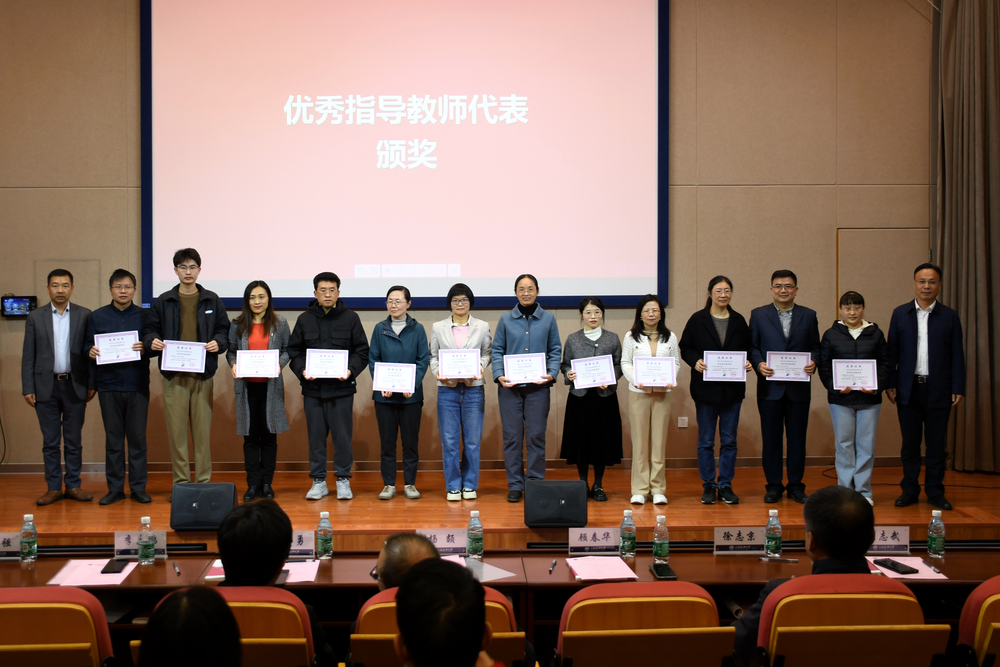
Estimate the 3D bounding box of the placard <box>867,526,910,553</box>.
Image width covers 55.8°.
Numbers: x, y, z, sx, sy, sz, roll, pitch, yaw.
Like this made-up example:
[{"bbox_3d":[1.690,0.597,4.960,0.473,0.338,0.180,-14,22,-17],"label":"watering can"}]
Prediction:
[{"bbox_3d":[1.520,0.819,3.739,0.205,0.109,0.060,0,1,-1],"label":"placard"}]

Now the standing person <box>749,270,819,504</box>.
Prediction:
[{"bbox_3d":[2.048,0.376,6.798,0.490,1.658,0.370,0,1,8],"label":"standing person"}]

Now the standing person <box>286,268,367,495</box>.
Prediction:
[{"bbox_3d":[-1.271,0.384,6.972,0.550,1.664,0.370,0,1,-2],"label":"standing person"}]

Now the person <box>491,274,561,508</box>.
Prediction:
[{"bbox_3d":[0.188,0.391,6.950,0.510,1.652,0.370,0,0,0],"label":"person"}]

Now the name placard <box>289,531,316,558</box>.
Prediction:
[{"bbox_3d":[-0.816,0.816,3.660,0.203,0.103,0.050,0,1,0],"label":"name placard"}]

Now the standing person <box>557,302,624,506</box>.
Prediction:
[{"bbox_3d":[0.675,0.473,6.970,0.470,1.487,0.370,0,0,3],"label":"standing person"}]

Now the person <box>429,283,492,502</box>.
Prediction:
[{"bbox_3d":[-0.291,0.430,6.950,0.470,1.589,0.360,0,1,0],"label":"person"}]

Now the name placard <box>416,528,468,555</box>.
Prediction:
[{"bbox_3d":[-0.223,0.809,3.660,0.203,0.102,0.050,0,1,0],"label":"name placard"}]

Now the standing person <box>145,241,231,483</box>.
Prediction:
[{"bbox_3d":[-2.306,0.296,6.980,0.610,1.845,0.370,0,0,-7],"label":"standing person"}]

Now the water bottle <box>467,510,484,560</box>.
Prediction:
[{"bbox_3d":[-0.096,0.792,3.729,0.062,0.177,0.062,0,1,-1],"label":"water bottle"}]

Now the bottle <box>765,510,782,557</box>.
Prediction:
[{"bbox_3d":[1.057,0.771,3.650,0.061,0.176,0.061,0,1,0],"label":"bottle"}]

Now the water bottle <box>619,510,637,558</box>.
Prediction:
[{"bbox_3d":[0.507,0.789,3.730,0.062,0.177,0.062,0,1,-1],"label":"water bottle"}]

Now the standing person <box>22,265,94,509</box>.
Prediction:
[{"bbox_3d":[-3.234,0.378,6.900,0.500,1.694,0.310,0,1,-14],"label":"standing person"}]

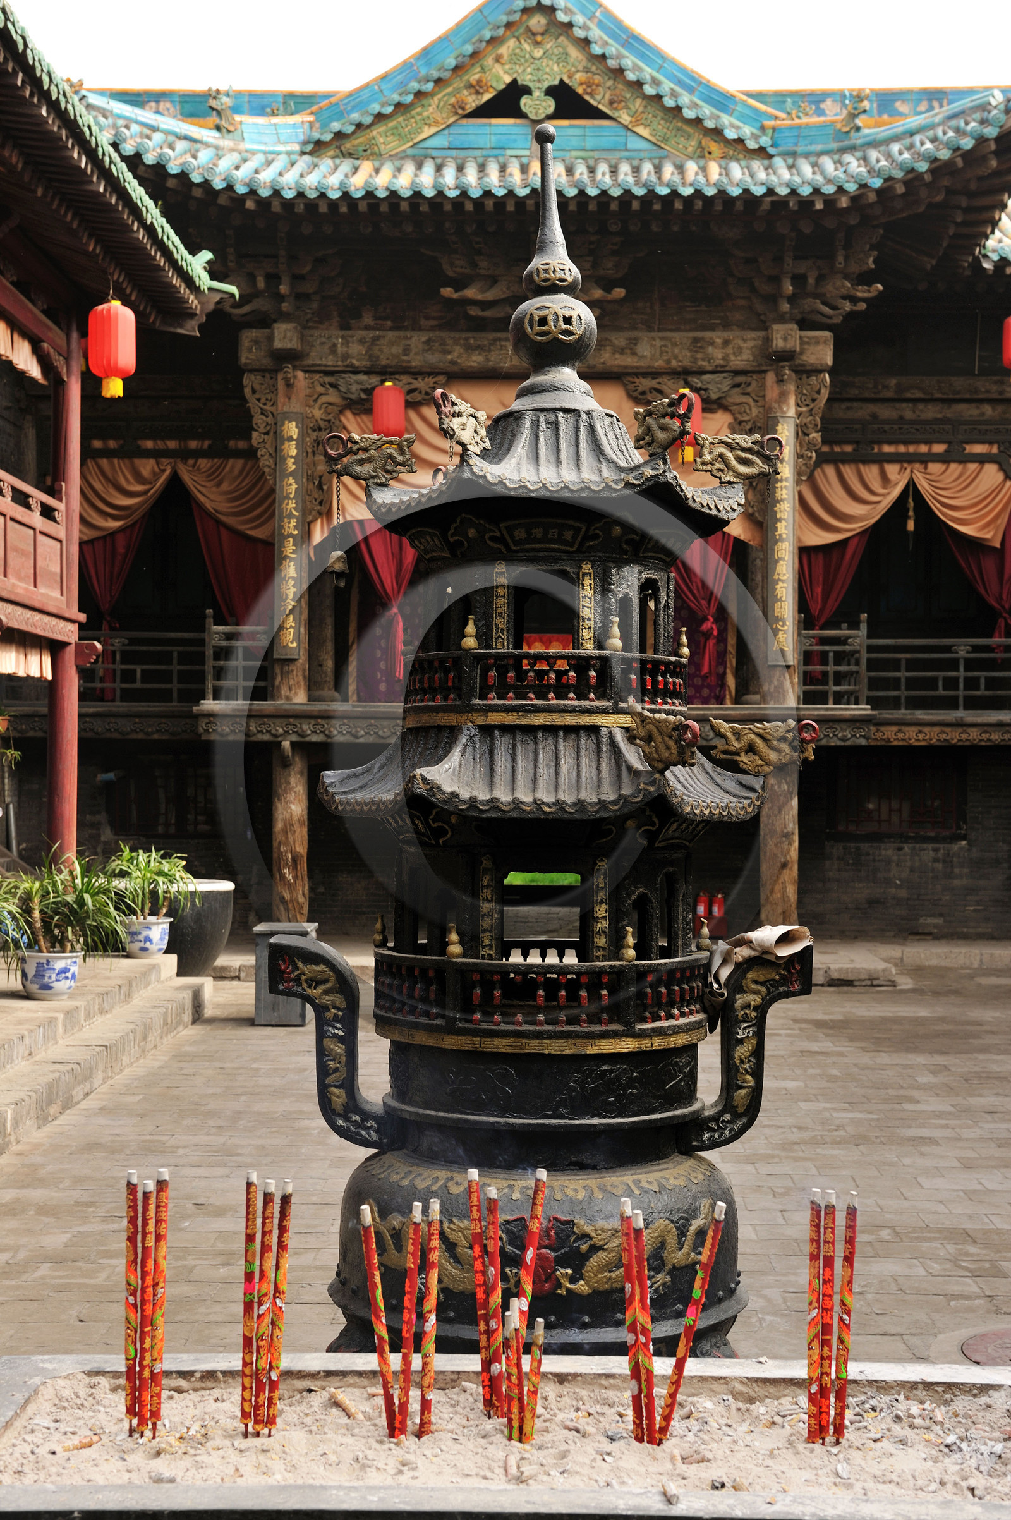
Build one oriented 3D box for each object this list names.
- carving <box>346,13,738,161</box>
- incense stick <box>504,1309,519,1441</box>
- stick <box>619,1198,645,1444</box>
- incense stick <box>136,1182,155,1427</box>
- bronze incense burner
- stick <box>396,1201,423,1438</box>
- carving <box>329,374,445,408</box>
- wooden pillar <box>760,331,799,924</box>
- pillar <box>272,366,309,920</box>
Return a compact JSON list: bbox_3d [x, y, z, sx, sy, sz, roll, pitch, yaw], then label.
[{"bbox_3d":[0.272,-6.702,21.000,3.836,1.514,0.300,0,0,1],"label":"carving"},{"bbox_3d":[0.009,0.870,2.977,0.015,0.183,0.015,-2,0,1],"label":"incense stick"},{"bbox_3d":[0.165,0.726,2.730,0.014,0.317,0.014,-3,0,0],"label":"stick"},{"bbox_3d":[-0.470,0.714,2.750,0.014,0.330,0.014,1,0,0],"label":"incense stick"},{"bbox_3d":[0.119,-0.025,7.050,1.820,4.201,1.500,0,0,1],"label":"bronze incense burner"},{"bbox_3d":[-0.139,0.817,3.050,0.017,0.358,0.017,4,0,0],"label":"stick"},{"bbox_3d":[-1.170,-3.664,21.000,1.189,0.342,0.150,0,0,1],"label":"carving"},{"bbox_3d":[2.791,-1.220,21.470,0.370,6.298,0.370,0,0,1],"label":"wooden pillar"},{"bbox_3d":[-2.199,-1.044,21.530,0.370,5.947,0.370,0,0,1],"label":"pillar"}]

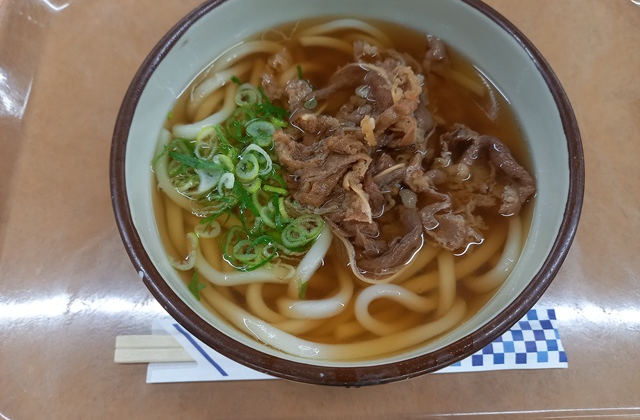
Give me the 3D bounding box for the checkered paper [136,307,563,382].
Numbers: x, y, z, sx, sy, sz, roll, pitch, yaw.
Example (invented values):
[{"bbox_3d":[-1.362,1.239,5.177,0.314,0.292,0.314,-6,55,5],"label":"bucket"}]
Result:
[{"bbox_3d":[0.016,0.060,0.209,0.189,0.006,0.027,-2,69,1],"label":"checkered paper"}]

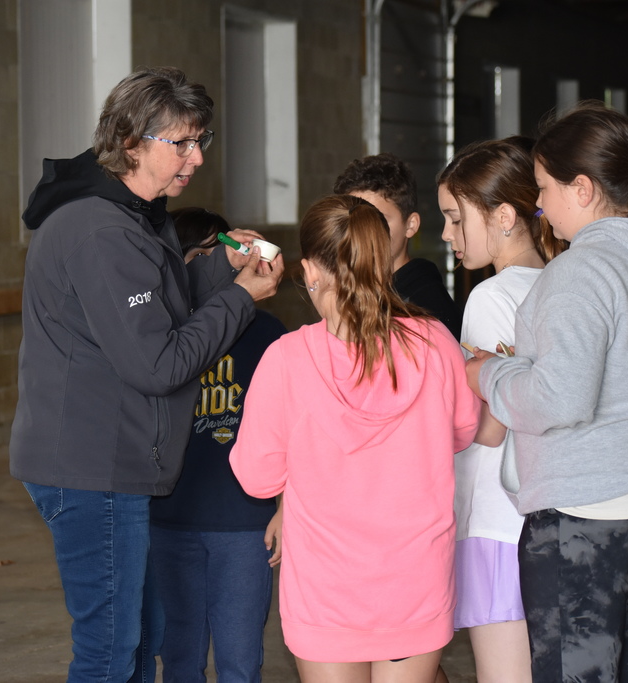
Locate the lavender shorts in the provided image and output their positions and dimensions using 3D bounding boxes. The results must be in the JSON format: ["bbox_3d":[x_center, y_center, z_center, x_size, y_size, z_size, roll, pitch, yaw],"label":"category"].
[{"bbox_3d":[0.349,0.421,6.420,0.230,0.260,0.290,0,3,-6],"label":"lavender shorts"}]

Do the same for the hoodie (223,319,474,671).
[{"bbox_3d":[0.072,0.266,6.100,0.420,0.610,0.310,-1,3,-12],"label":"hoodie"}]

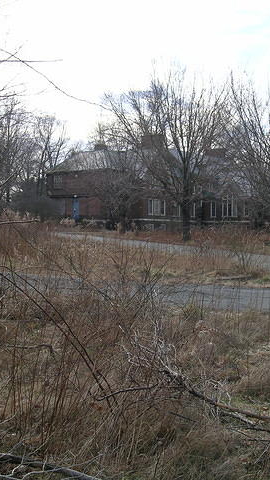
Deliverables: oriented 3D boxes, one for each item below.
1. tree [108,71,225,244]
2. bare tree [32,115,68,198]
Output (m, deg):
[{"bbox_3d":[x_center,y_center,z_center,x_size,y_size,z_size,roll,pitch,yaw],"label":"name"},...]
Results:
[{"bbox_3d":[1.750,-4.580,34.806,6.300,9.300,6.300,0,3,0],"label":"tree"},{"bbox_3d":[-9.900,-7.897,71.681,4.000,12.000,4.000,0,3,0],"label":"bare tree"}]

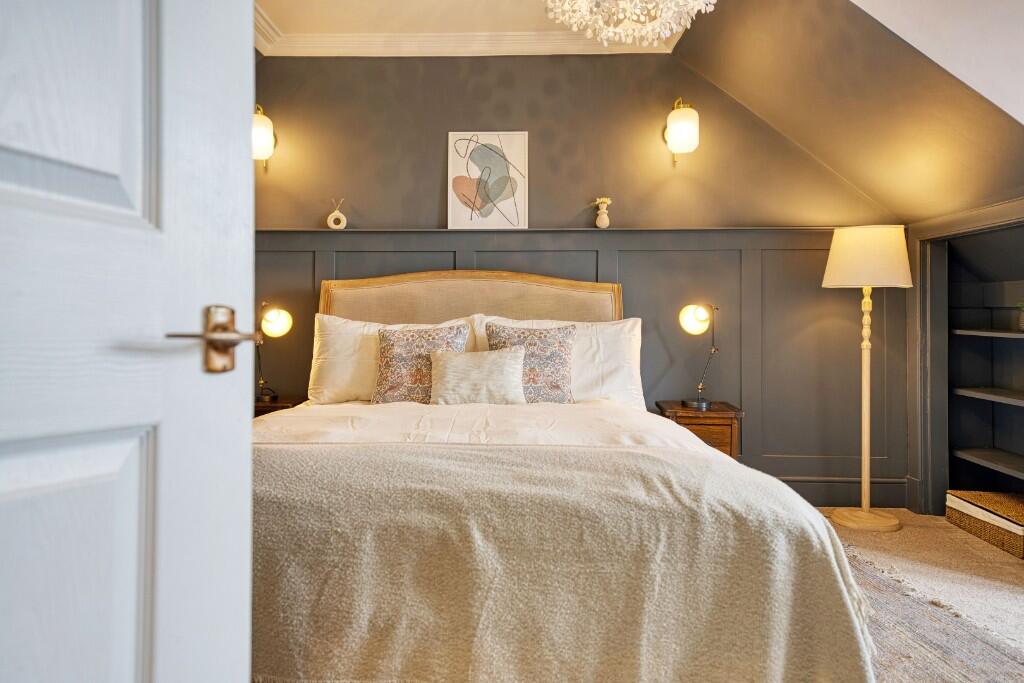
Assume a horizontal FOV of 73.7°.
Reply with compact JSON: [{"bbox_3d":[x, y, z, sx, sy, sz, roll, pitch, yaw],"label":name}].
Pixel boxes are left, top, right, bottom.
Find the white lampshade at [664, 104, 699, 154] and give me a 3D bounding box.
[{"bbox_3d":[0.882,-1.085,3.520,0.165,0.240,0.165,0,0,2],"label":"white lampshade"}]

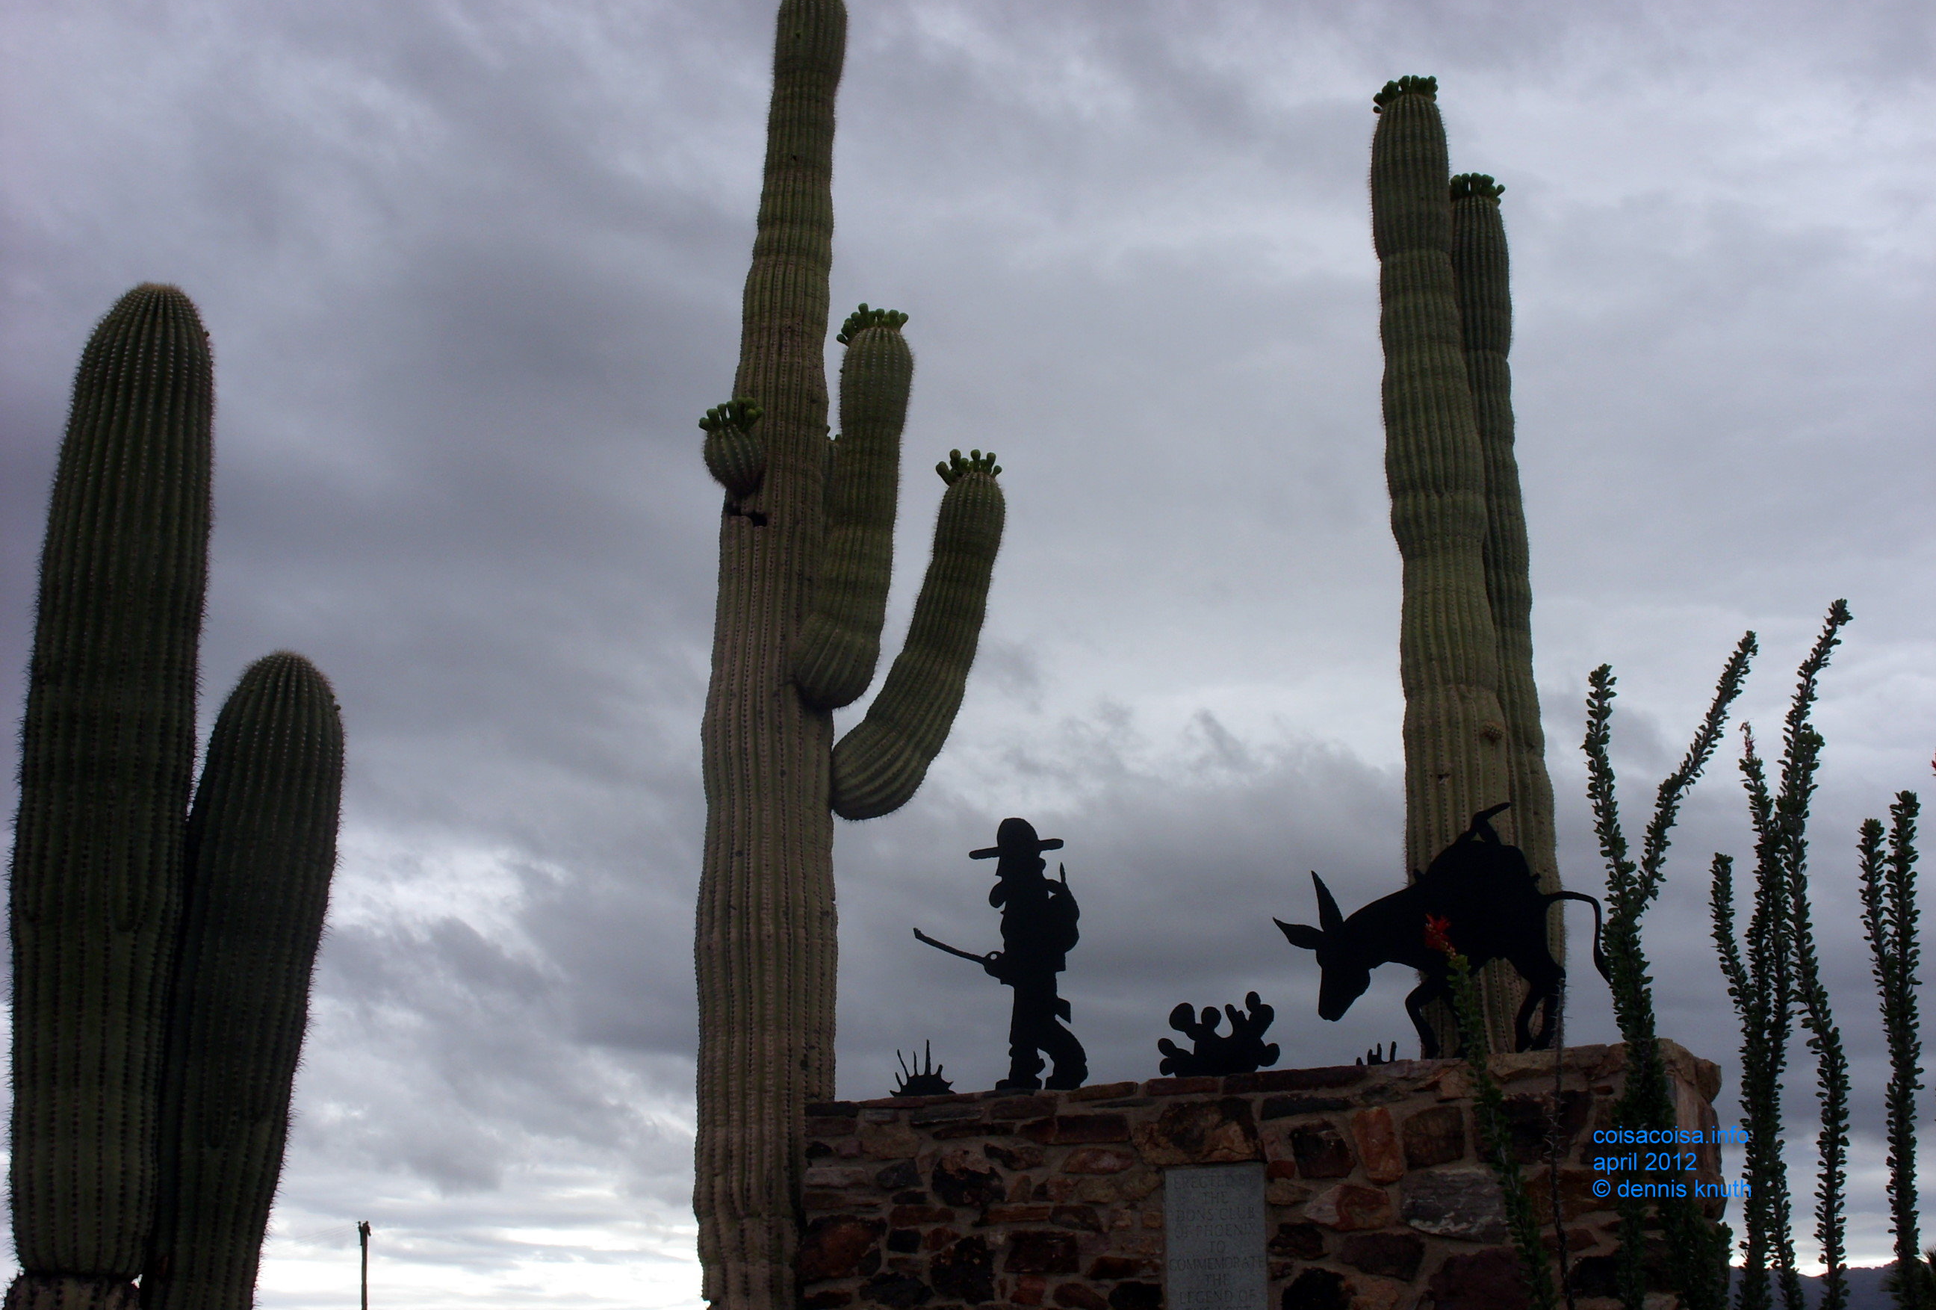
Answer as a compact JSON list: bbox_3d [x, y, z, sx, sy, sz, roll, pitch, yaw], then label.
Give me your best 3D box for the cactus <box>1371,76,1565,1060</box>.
[{"bbox_3d":[2.145,0.976,13.254,0.692,7.273,0.660,0,-14,0],"label":"cactus"}]

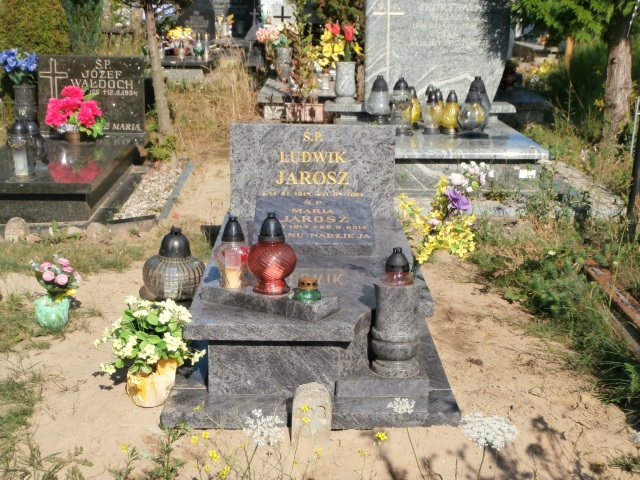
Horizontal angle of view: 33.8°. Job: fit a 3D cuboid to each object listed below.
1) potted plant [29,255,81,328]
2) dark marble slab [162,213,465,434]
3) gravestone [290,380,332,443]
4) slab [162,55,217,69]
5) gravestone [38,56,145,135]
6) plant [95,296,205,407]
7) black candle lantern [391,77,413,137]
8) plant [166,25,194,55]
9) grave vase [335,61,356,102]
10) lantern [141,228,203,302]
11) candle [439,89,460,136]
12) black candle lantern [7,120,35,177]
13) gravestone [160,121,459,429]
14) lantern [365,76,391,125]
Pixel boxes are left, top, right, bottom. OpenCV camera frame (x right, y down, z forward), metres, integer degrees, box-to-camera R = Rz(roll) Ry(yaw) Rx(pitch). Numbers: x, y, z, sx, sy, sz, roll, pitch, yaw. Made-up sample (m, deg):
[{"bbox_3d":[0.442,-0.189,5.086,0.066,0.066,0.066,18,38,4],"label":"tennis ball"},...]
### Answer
[{"bbox_3d":[-1.141,0.221,4.530,0.220,0.315,0.200,0,12,-1],"label":"potted plant"},{"bbox_3d":[-0.035,0.231,4.505,1.000,0.380,2.050,0,12,0],"label":"dark marble slab"},{"bbox_3d":[-0.028,0.556,3.434,0.133,0.190,0.075,0,12,0],"label":"gravestone"},{"bbox_3d":[-1.964,-2.670,15.800,0.840,0.080,1.700,0,12,0],"label":"slab"},{"bbox_3d":[-1.782,-1.131,8.220,0.830,0.630,0.080,0,12,-2],"label":"gravestone"},{"bbox_3d":[-0.605,0.388,3.761,0.390,0.385,0.350,0,12,0],"label":"plant"},{"bbox_3d":[0.593,-0.965,7.620,0.155,0.430,0.155,0,12,-1],"label":"black candle lantern"},{"bbox_3d":[-2.105,-3.025,15.900,0.420,0.450,0.380,0,12,0],"label":"plant"},{"bbox_3d":[0.206,-1.274,8.500,0.175,0.335,0.175,0,12,-1],"label":"grave vase"},{"bbox_3d":[-0.660,0.120,4.780,0.280,0.350,0.280,0,12,-1],"label":"lantern"},{"bbox_3d":[0.947,-0.926,7.650,0.132,0.320,0.132,0,12,-1],"label":"candle"},{"bbox_3d":[-1.873,-0.573,6.600,0.170,0.350,0.170,0,12,-2],"label":"black candle lantern"},{"bbox_3d":[-0.035,0.015,4.459,1.000,0.820,2.050,0,12,0],"label":"gravestone"},{"bbox_3d":[0.475,-1.160,8.700,0.210,0.405,0.210,0,12,0],"label":"lantern"}]

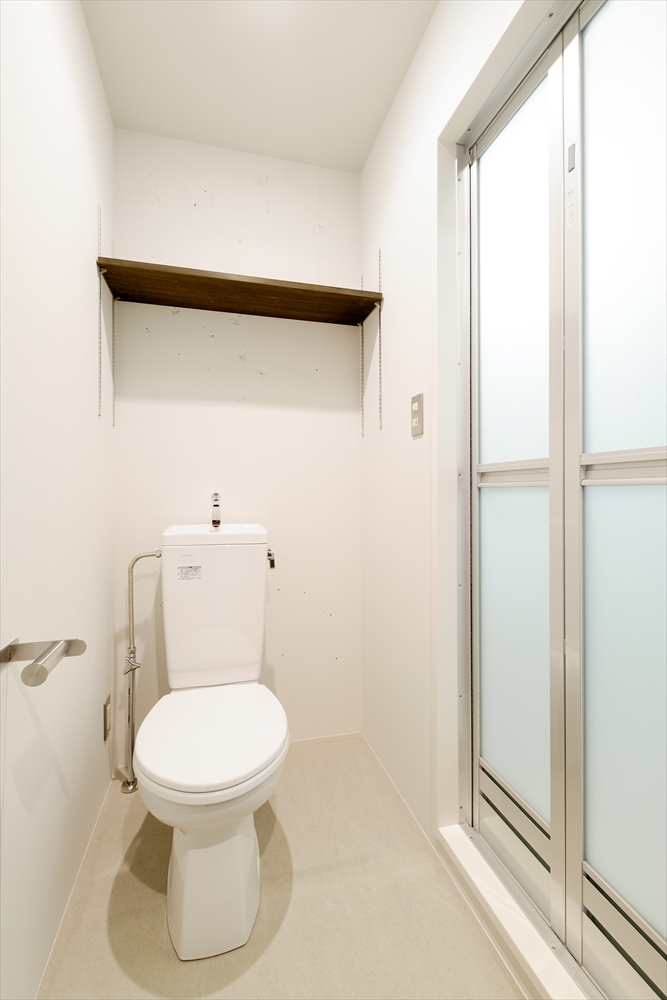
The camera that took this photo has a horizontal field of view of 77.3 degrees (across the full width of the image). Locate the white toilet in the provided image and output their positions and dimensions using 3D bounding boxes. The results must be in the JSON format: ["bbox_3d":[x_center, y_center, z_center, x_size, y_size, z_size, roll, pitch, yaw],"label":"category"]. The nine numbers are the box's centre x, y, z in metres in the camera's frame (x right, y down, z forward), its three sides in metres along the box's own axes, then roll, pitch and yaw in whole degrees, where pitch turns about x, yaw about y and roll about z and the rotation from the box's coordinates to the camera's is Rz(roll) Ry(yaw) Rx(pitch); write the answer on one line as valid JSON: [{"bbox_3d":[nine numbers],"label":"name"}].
[{"bbox_3d":[-0.351,0.552,1.254,0.382,0.901,0.767,0,0,-16],"label":"white toilet"}]

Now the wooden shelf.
[{"bbox_3d":[-0.313,-0.756,1.544,0.953,0.022,0.240,0,0,-16],"label":"wooden shelf"}]

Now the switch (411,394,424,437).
[{"bbox_3d":[0.254,-0.259,1.273,0.009,0.120,0.070,0,0,-16],"label":"switch"}]

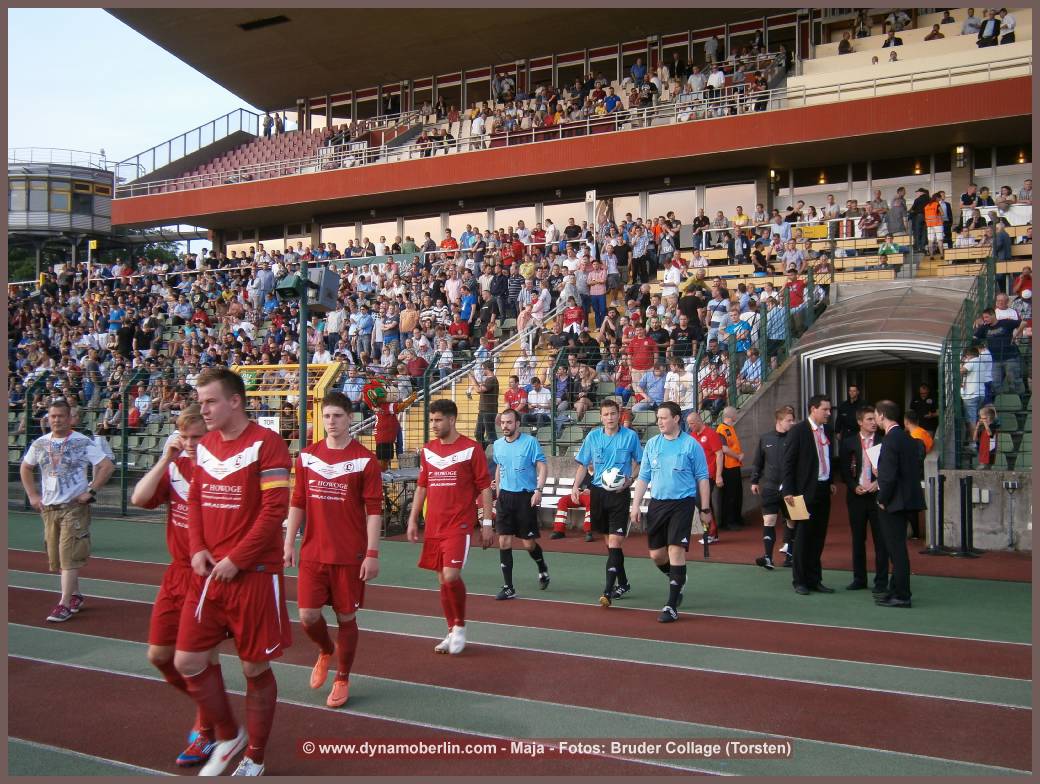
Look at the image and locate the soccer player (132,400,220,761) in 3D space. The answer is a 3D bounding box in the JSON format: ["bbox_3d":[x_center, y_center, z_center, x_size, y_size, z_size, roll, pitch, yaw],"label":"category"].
[{"bbox_3d":[-1.596,0.910,5.242,0.560,1.690,0.550,0,-2,20],"label":"soccer player"}]

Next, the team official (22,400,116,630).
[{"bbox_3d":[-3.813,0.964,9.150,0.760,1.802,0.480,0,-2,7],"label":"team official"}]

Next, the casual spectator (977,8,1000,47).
[{"bbox_3d":[12.994,-9.720,29.973,0.560,1.740,0.420,-1,-2,29],"label":"casual spectator"}]

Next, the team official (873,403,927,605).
[{"bbox_3d":[3.480,1.007,10.003,0.430,1.847,0.500,-1,-2,42],"label":"team official"}]

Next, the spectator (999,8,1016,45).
[{"bbox_3d":[13.945,-10.136,30.983,0.450,1.700,0.480,1,-1,-28],"label":"spectator"}]

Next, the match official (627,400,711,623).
[{"bbox_3d":[1.309,1.001,9.431,0.620,1.828,0.580,0,-1,25],"label":"match official"}]

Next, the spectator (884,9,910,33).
[{"bbox_3d":[11.492,-10.967,32.973,0.740,1.760,0.400,-1,-2,24],"label":"spectator"}]

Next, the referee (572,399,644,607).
[{"bbox_3d":[0.831,0.997,9.953,0.600,1.857,0.550,0,-1,16],"label":"referee"}]

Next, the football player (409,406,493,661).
[{"bbox_3d":[-0.497,0.942,7.729,0.580,1.791,0.420,-1,-2,26],"label":"football player"}]

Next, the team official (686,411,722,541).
[{"bbox_3d":[2.544,1.155,14.871,0.420,1.747,0.480,1,-2,-41],"label":"team official"}]

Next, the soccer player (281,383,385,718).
[{"bbox_3d":[-1.084,0.898,6.386,0.540,1.790,0.520,0,-2,14],"label":"soccer player"}]

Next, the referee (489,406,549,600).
[{"bbox_3d":[0.006,1.049,10.330,0.490,1.765,0.550,-1,-1,31],"label":"referee"}]

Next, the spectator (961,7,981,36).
[{"bbox_3d":[13.567,-10.673,32.582,0.550,1.760,0.380,0,-1,25],"label":"spectator"}]

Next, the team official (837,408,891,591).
[{"bbox_3d":[3.402,1.038,10.655,0.520,1.811,0.400,0,-1,9],"label":"team official"}]

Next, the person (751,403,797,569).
[{"bbox_3d":[2.935,1.083,12.408,0.570,1.834,0.480,0,-2,9],"label":"person"}]

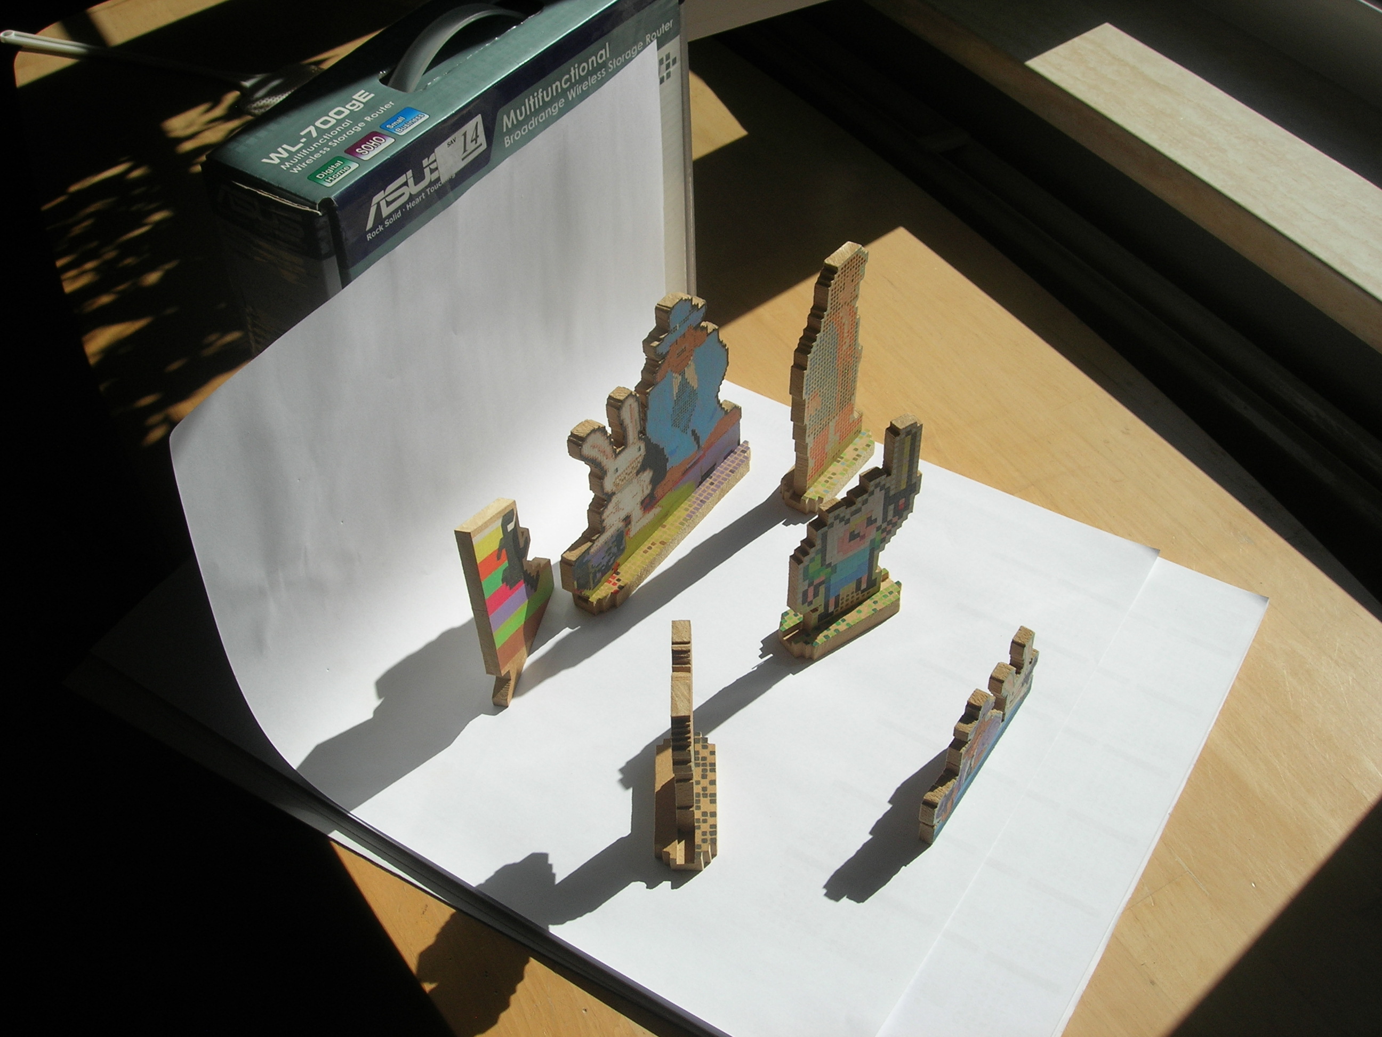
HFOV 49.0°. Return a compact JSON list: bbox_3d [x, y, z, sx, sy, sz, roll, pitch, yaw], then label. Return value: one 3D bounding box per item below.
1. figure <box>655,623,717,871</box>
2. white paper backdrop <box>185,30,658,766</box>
[{"bbox_3d":[-0.004,0.116,0.800,0.032,0.112,0.096,-1,46,1],"label":"figure"},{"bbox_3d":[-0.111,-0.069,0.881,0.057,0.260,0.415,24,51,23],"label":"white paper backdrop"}]

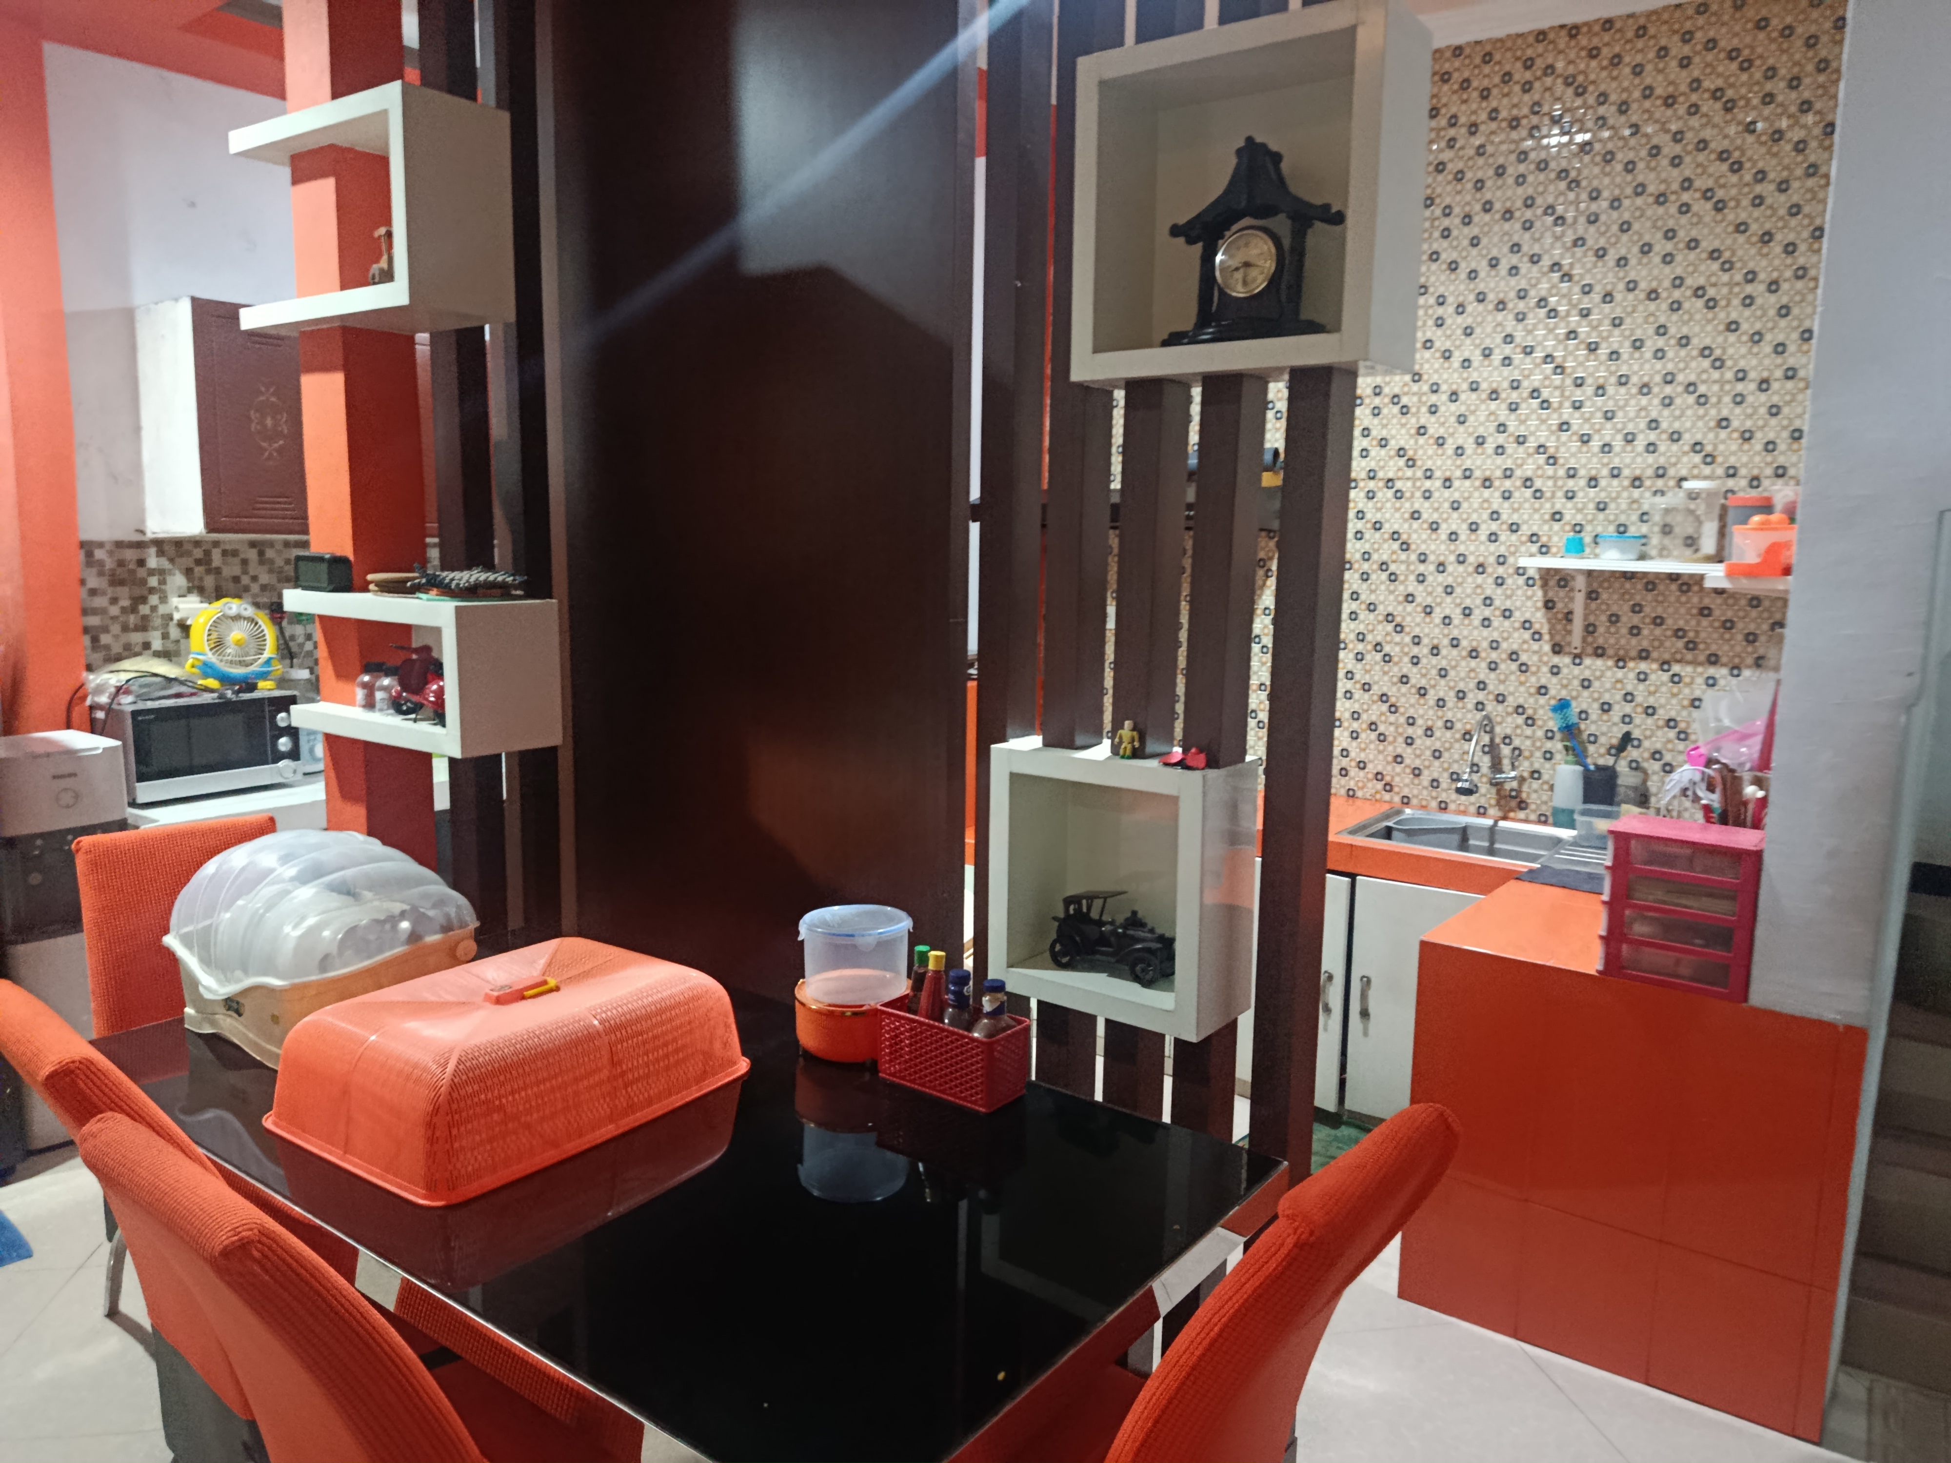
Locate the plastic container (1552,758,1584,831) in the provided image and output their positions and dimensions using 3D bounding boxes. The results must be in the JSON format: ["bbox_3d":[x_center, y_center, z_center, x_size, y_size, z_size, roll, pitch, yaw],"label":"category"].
[{"bbox_3d":[1.726,0.185,3.936,0.080,0.215,0.076,7,10,36],"label":"plastic container"}]

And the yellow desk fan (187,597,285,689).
[{"bbox_3d":[-2.346,-0.278,4.282,0.255,0.285,0.140,-5,10,-34],"label":"yellow desk fan"}]

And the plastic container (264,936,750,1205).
[{"bbox_3d":[-0.705,0.478,2.112,0.425,0.182,0.615,6,10,33],"label":"plastic container"}]

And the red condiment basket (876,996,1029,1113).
[{"bbox_3d":[-0.040,0.516,2.194,0.237,0.118,0.104,7,10,36],"label":"red condiment basket"}]

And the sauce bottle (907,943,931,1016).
[{"bbox_3d":[-0.088,0.459,2.245,0.052,0.205,0.052,1,8,0],"label":"sauce bottle"}]

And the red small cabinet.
[{"bbox_3d":[1.367,0.334,2.600,0.258,0.287,0.195,7,10,36],"label":"red small cabinet"}]

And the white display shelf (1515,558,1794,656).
[{"bbox_3d":[1.876,-0.323,3.620,0.780,0.270,0.210,7,10,36],"label":"white display shelf"}]

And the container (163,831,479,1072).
[{"bbox_3d":[-1.159,0.343,2.421,0.390,0.344,0.420,6,10,32],"label":"container"}]

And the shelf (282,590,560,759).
[{"bbox_3d":[-1.358,-0.160,3.310,0.755,0.347,0.266,7,10,36],"label":"shelf"}]

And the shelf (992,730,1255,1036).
[{"bbox_3d":[0.262,0.260,2.433,0.425,0.455,0.218,7,10,36],"label":"shelf"}]

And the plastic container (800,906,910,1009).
[{"bbox_3d":[-0.205,0.376,2.296,0.188,0.130,0.188,1,8,0],"label":"plastic container"}]

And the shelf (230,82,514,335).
[{"bbox_3d":[-1.206,-1.007,2.692,0.628,0.388,0.221,7,10,36],"label":"shelf"}]

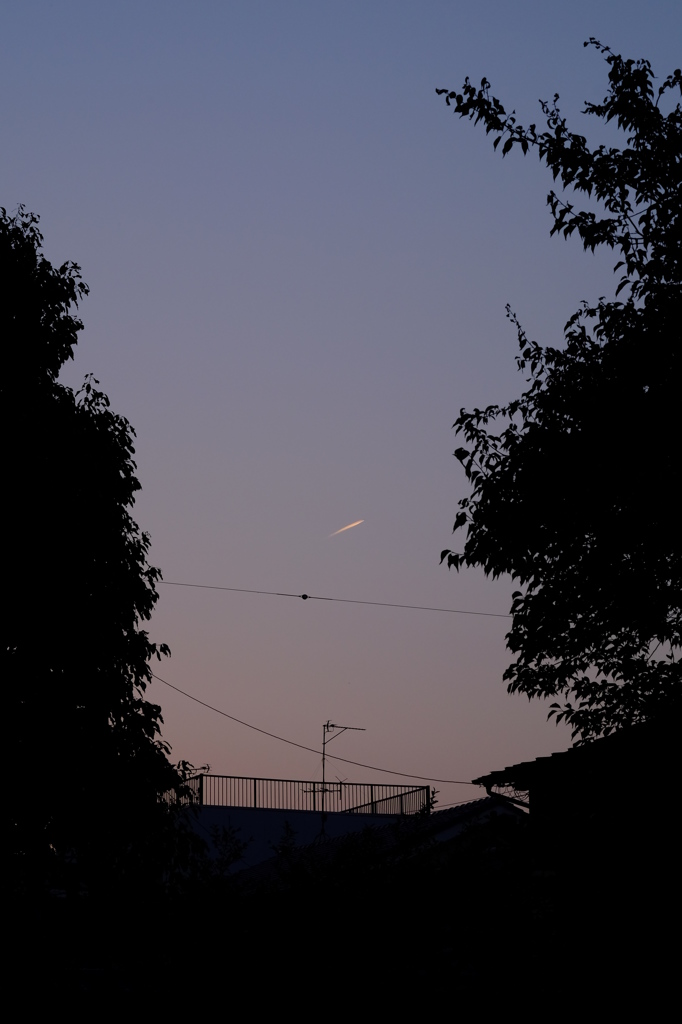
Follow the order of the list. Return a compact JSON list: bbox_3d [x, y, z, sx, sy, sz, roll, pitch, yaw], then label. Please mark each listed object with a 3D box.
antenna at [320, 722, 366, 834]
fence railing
[{"bbox_3d":[0.063,6.208,55.478,1.200,2.650,0.420,9,-16,-32],"label":"antenna"},{"bbox_3d":[-1.758,8.424,67.947,6.796,0.840,5.400,7,-15,-23],"label":"fence railing"}]

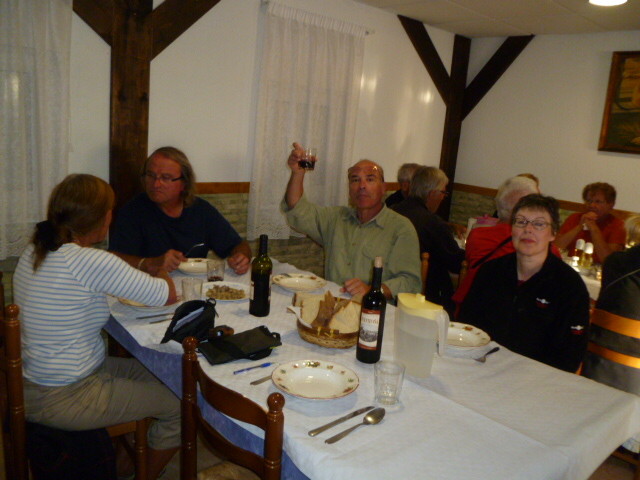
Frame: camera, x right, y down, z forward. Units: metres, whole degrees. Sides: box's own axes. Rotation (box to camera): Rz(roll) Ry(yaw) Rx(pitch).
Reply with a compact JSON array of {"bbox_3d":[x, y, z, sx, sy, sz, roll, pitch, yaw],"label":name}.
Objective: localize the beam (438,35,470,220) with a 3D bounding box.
[{"bbox_3d":[1.351,-0.854,5.503,0.150,2.500,0.150,-6,16,-43],"label":"beam"}]

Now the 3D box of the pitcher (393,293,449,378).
[{"bbox_3d":[0.301,0.284,1.548,0.165,0.228,0.108,14,15,36],"label":"pitcher"}]

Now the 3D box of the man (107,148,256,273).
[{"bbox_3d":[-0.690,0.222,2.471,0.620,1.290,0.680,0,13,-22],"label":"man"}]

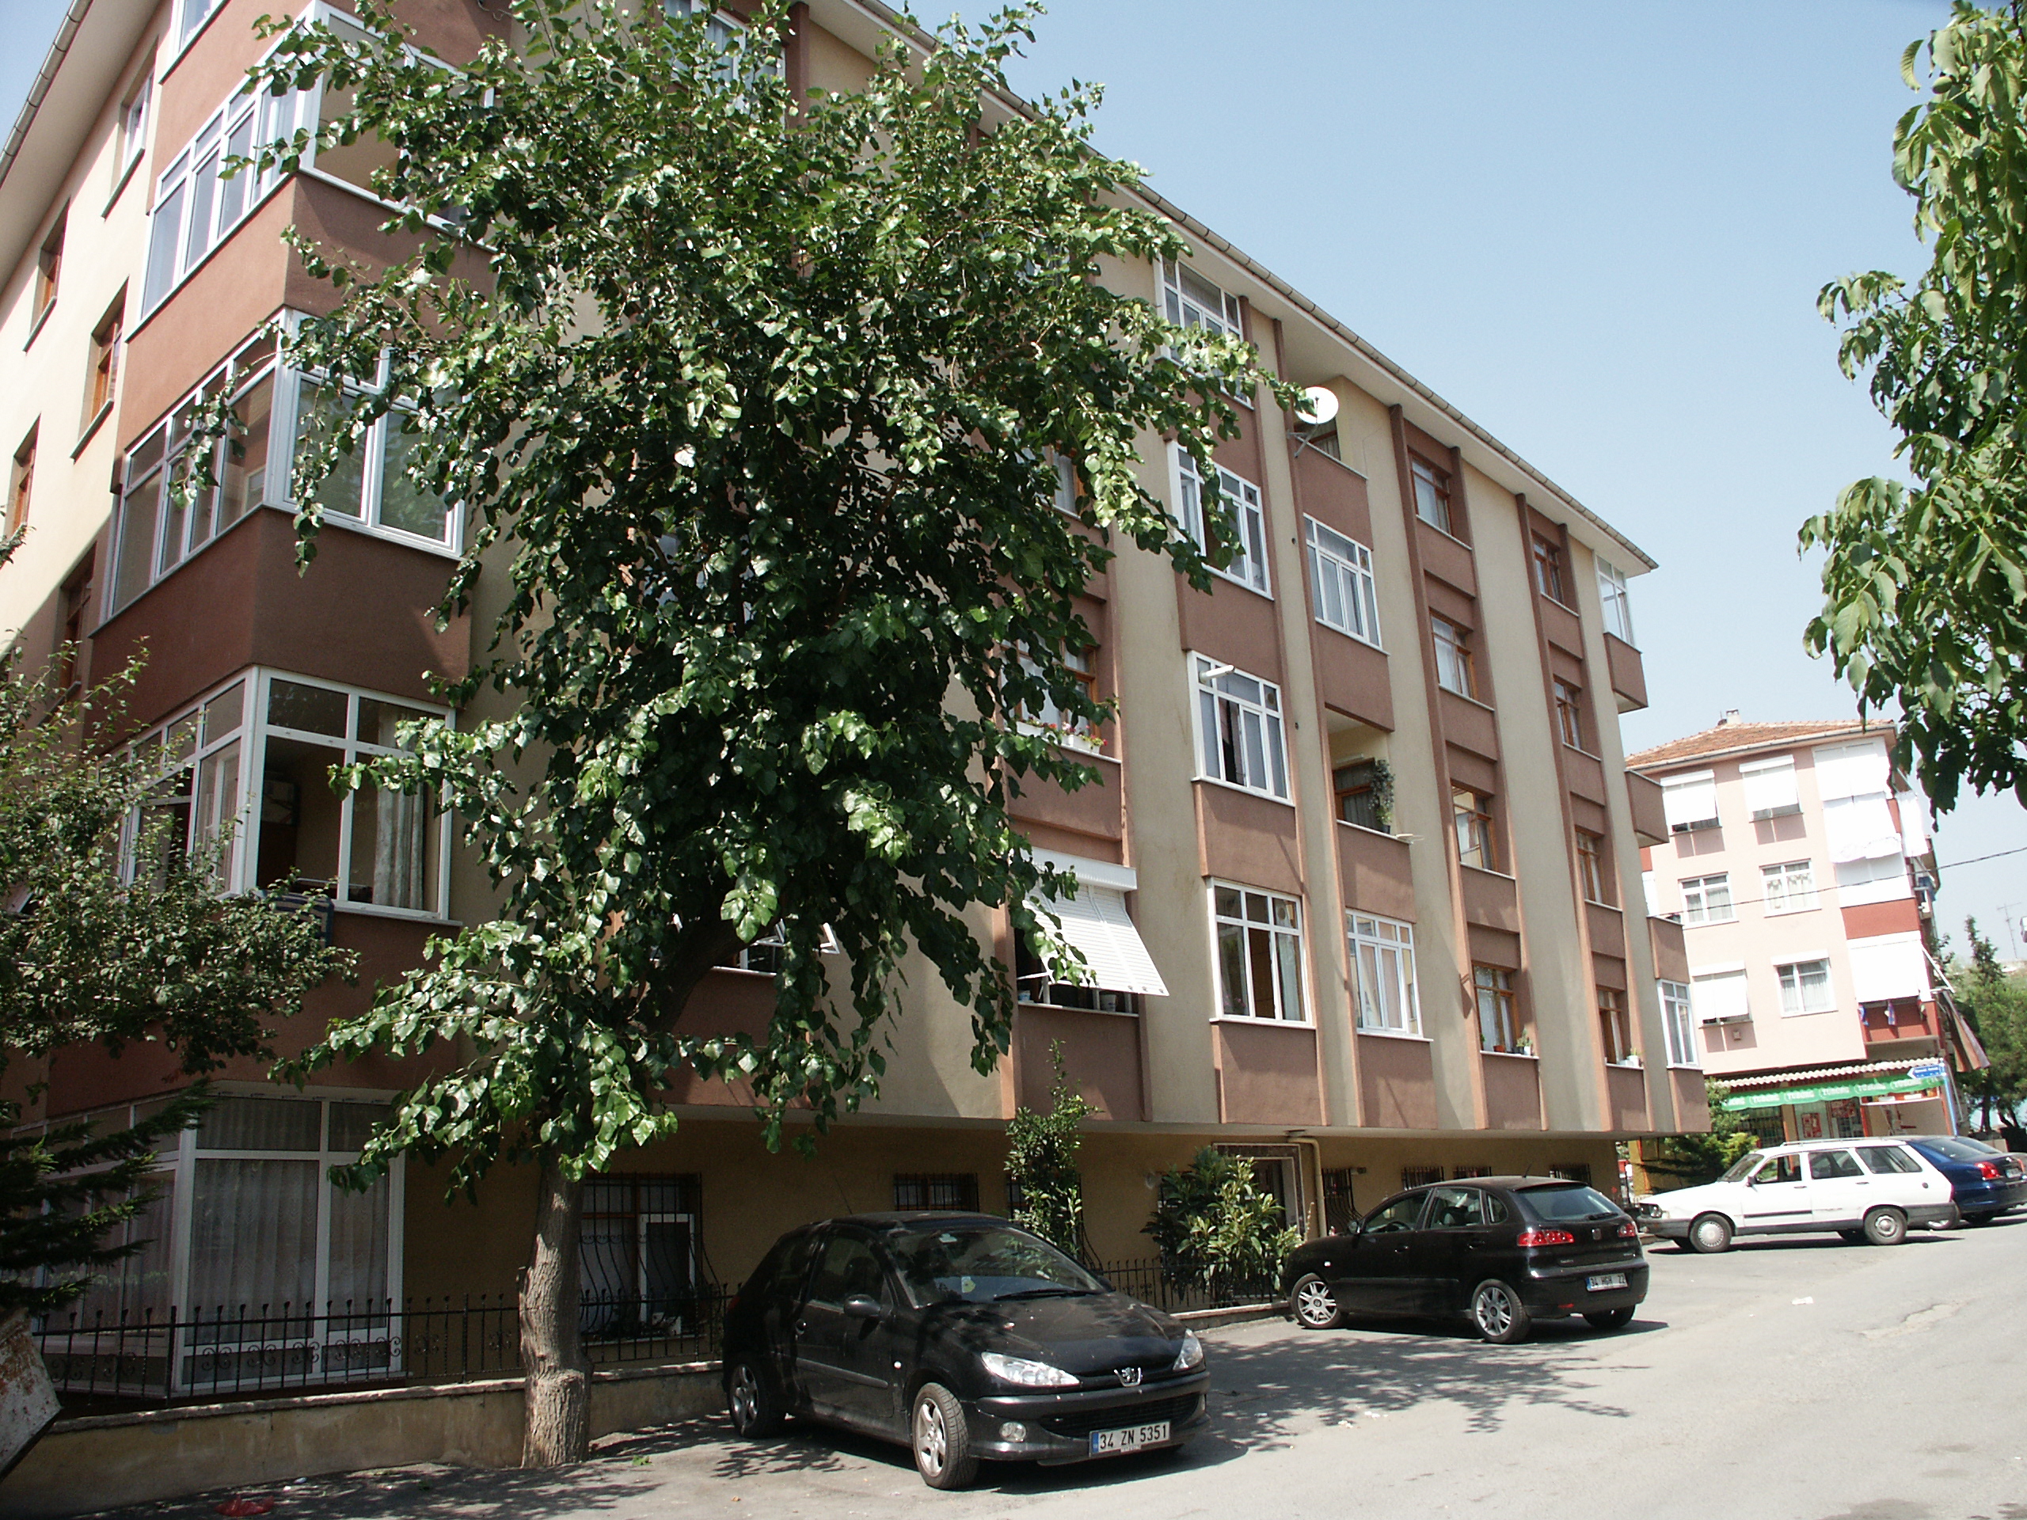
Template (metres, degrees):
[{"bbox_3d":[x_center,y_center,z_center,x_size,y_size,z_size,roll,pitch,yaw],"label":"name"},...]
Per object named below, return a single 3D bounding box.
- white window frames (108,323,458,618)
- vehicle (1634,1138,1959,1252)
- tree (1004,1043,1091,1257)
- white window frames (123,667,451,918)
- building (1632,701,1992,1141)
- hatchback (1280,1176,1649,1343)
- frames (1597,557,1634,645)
[{"bbox_3d":[-5.981,-2.126,13.460,2.938,1.616,1.519,-17,-22,39],"label":"white window frames"},{"bbox_3d":[11.253,6.326,23.824,4.380,1.450,1.630,-4,-16,6],"label":"vehicle"},{"bbox_3d":[0.348,4.151,16.022,0.850,2.790,0.850,-3,-17,0],"label":"tree"},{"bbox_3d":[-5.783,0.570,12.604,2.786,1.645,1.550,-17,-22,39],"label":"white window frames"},{"bbox_3d":[23.430,5.509,48.986,8.200,13.800,10.000,-13,-20,31],"label":"building"},{"bbox_3d":[4.434,5.058,16.749,1.700,1.440,3.950,7,-18,-31],"label":"hatchback"},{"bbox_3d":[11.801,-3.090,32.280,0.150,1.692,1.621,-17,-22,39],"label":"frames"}]

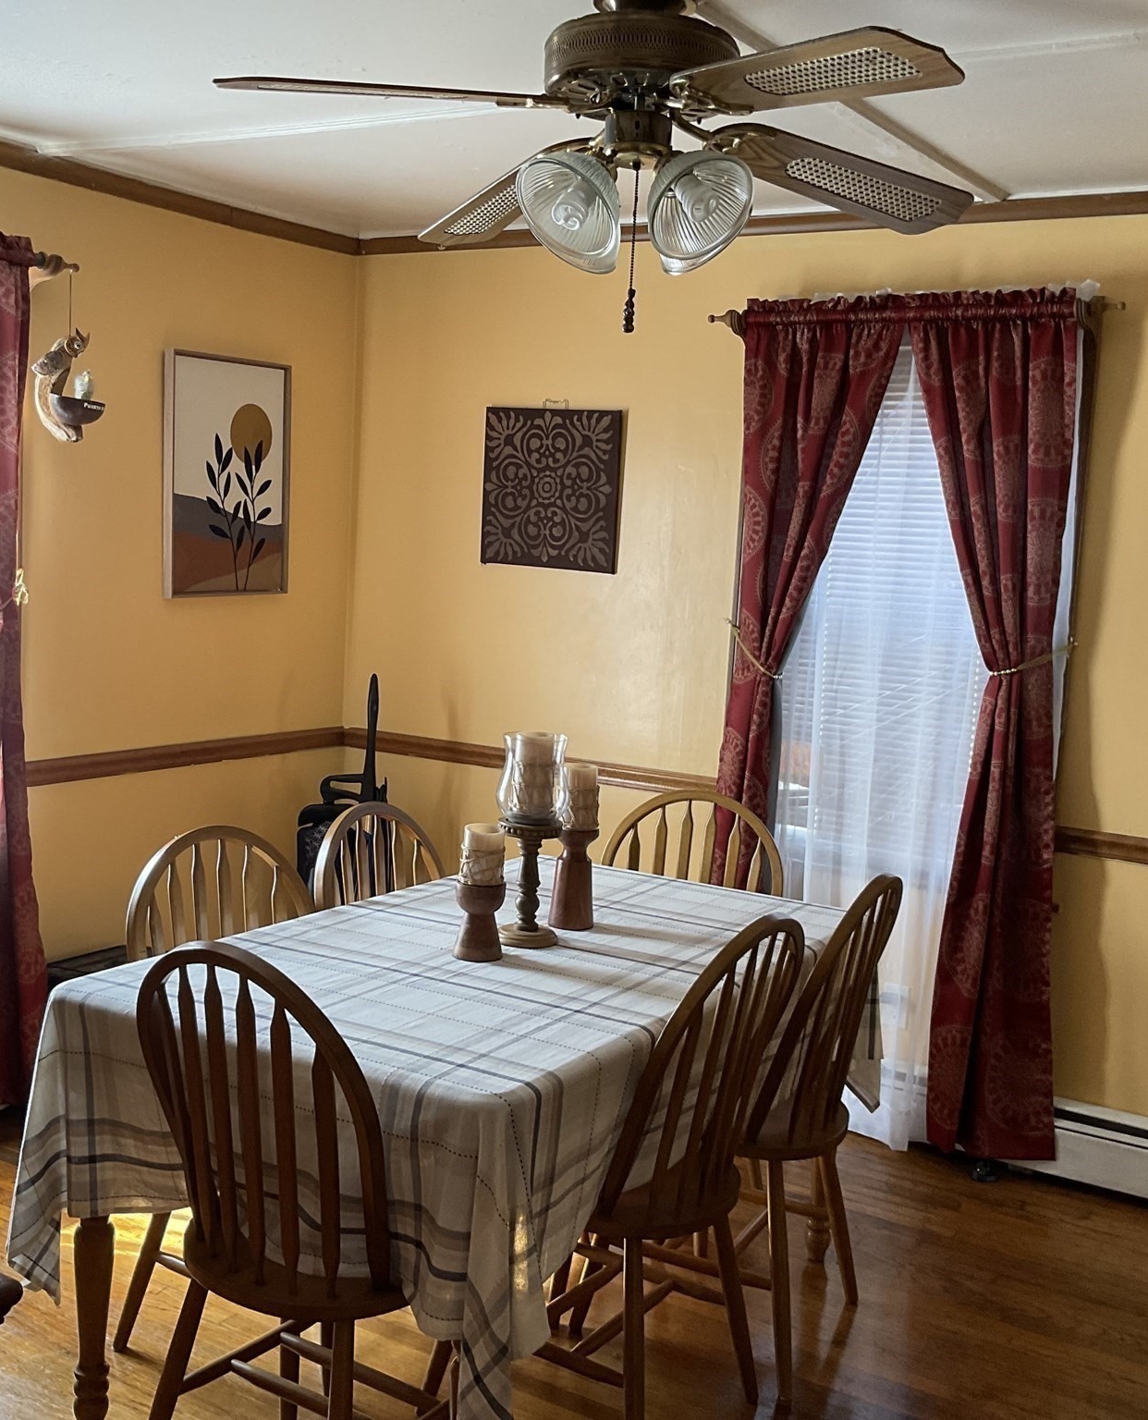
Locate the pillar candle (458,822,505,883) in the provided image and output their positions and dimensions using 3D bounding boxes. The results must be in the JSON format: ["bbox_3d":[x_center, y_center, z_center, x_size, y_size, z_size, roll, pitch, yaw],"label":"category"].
[{"bbox_3d":[-0.166,0.267,2.970,0.080,0.105,0.080,3,7,0],"label":"pillar candle"}]

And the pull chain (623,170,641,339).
[{"bbox_3d":[0.090,-0.703,2.428,0.018,0.256,0.018,3,7,0],"label":"pull chain"}]

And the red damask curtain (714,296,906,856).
[{"bbox_3d":[0.574,0.007,4.155,0.460,2.130,0.150,7,8,30],"label":"red damask curtain"}]

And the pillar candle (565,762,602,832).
[{"bbox_3d":[0.018,0.180,3.266,0.072,0.133,0.072,3,7,0],"label":"pillar candle"}]

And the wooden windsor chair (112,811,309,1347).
[{"bbox_3d":[-0.529,0.728,3.022,0.520,0.960,0.470,7,8,30],"label":"wooden windsor chair"}]

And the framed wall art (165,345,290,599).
[{"bbox_3d":[-0.980,-0.659,4.518,0.035,0.668,0.452,7,8,33],"label":"framed wall art"}]

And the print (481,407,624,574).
[{"bbox_3d":[-0.063,-0.647,4.657,0.467,0.463,0.030,7,8,31],"label":"print"}]

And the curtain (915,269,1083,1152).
[{"bbox_3d":[1.013,0.057,3.901,0.530,2.130,0.150,7,8,30],"label":"curtain"}]

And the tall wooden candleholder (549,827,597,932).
[{"bbox_3d":[0.002,0.352,3.285,0.092,0.205,0.092,3,7,0],"label":"tall wooden candleholder"}]

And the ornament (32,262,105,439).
[{"bbox_3d":[-1.264,-0.892,3.962,0.180,0.445,0.110,2,7,-9],"label":"ornament"}]

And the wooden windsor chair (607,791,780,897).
[{"bbox_3d":[0.164,0.689,3.658,0.470,0.960,0.520,7,8,30],"label":"wooden windsor chair"}]

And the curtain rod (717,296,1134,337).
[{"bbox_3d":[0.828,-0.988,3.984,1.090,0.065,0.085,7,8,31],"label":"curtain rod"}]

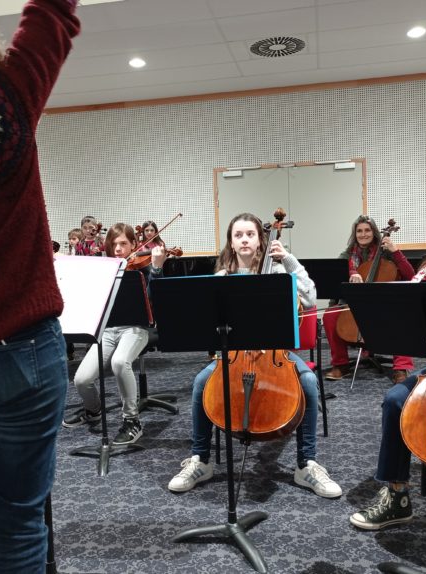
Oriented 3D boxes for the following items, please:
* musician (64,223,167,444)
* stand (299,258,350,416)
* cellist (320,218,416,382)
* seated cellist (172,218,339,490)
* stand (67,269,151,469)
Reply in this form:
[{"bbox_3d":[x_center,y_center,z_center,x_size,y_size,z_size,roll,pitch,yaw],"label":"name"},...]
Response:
[{"bbox_3d":[-0.566,0.226,3.807,0.640,1.230,0.760,-1,5,20],"label":"musician"},{"bbox_3d":[0.663,0.293,4.044,0.500,0.950,0.440,0,5,23],"label":"stand"},{"bbox_3d":[1.226,0.052,4.848,0.640,1.240,0.760,0,5,22],"label":"cellist"},{"bbox_3d":[0.203,0.263,2.985,0.720,1.235,0.710,-2,5,10],"label":"seated cellist"},{"bbox_3d":[-0.573,0.399,3.155,0.500,1.000,0.430,-1,5,11],"label":"stand"}]

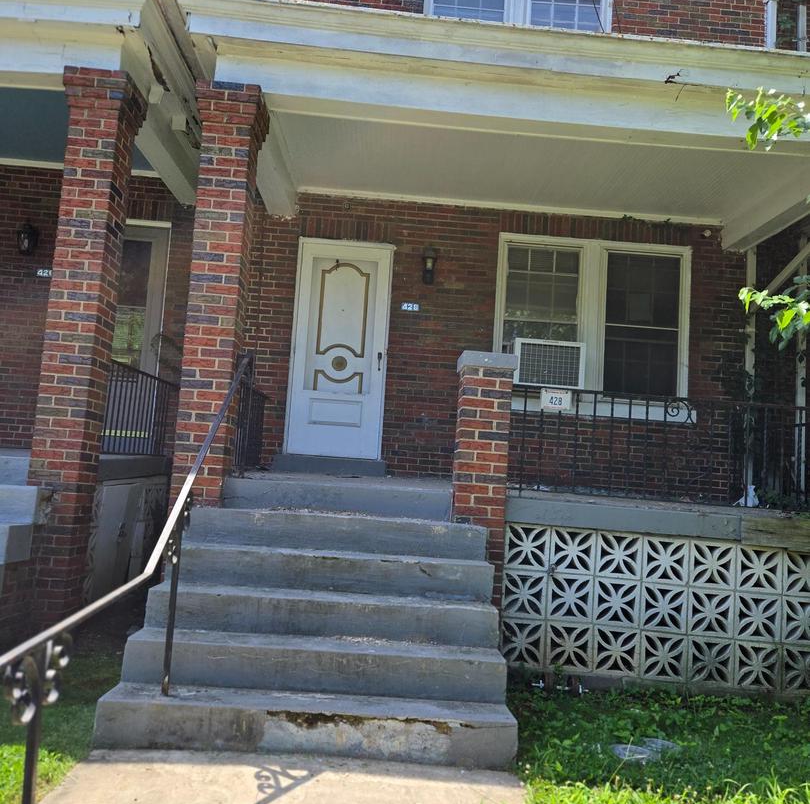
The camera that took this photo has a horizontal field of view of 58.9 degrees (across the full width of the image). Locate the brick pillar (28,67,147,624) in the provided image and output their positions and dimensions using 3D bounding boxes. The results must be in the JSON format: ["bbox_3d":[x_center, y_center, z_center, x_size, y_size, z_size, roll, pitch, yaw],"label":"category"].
[{"bbox_3d":[-2.170,-0.385,4.784,0.410,3.620,0.410,4,-5,-2],"label":"brick pillar"}]

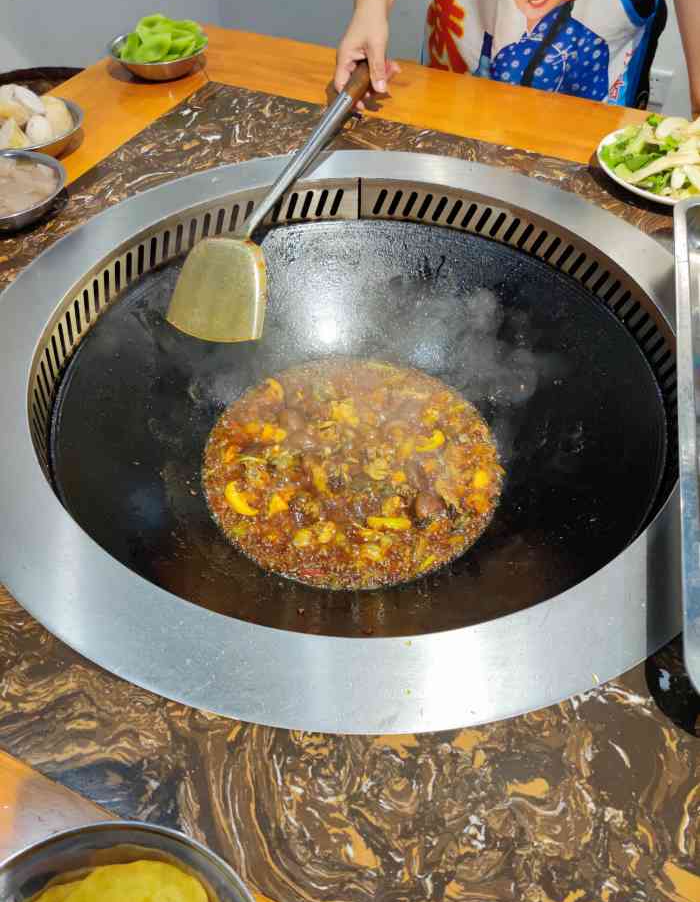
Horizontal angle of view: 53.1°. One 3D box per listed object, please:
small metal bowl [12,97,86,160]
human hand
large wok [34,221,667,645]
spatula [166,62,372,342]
[{"bbox_3d":[-0.418,-0.405,0.897,0.153,0.045,0.153,0,50,0],"label":"small metal bowl"},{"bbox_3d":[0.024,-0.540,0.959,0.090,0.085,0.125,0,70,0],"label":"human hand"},{"bbox_3d":[0.009,-0.019,0.787,0.615,0.170,0.615,1,50,0],"label":"large wok"},{"bbox_3d":[-0.061,-0.348,0.875,0.115,0.060,0.530,15,63,19],"label":"spatula"}]

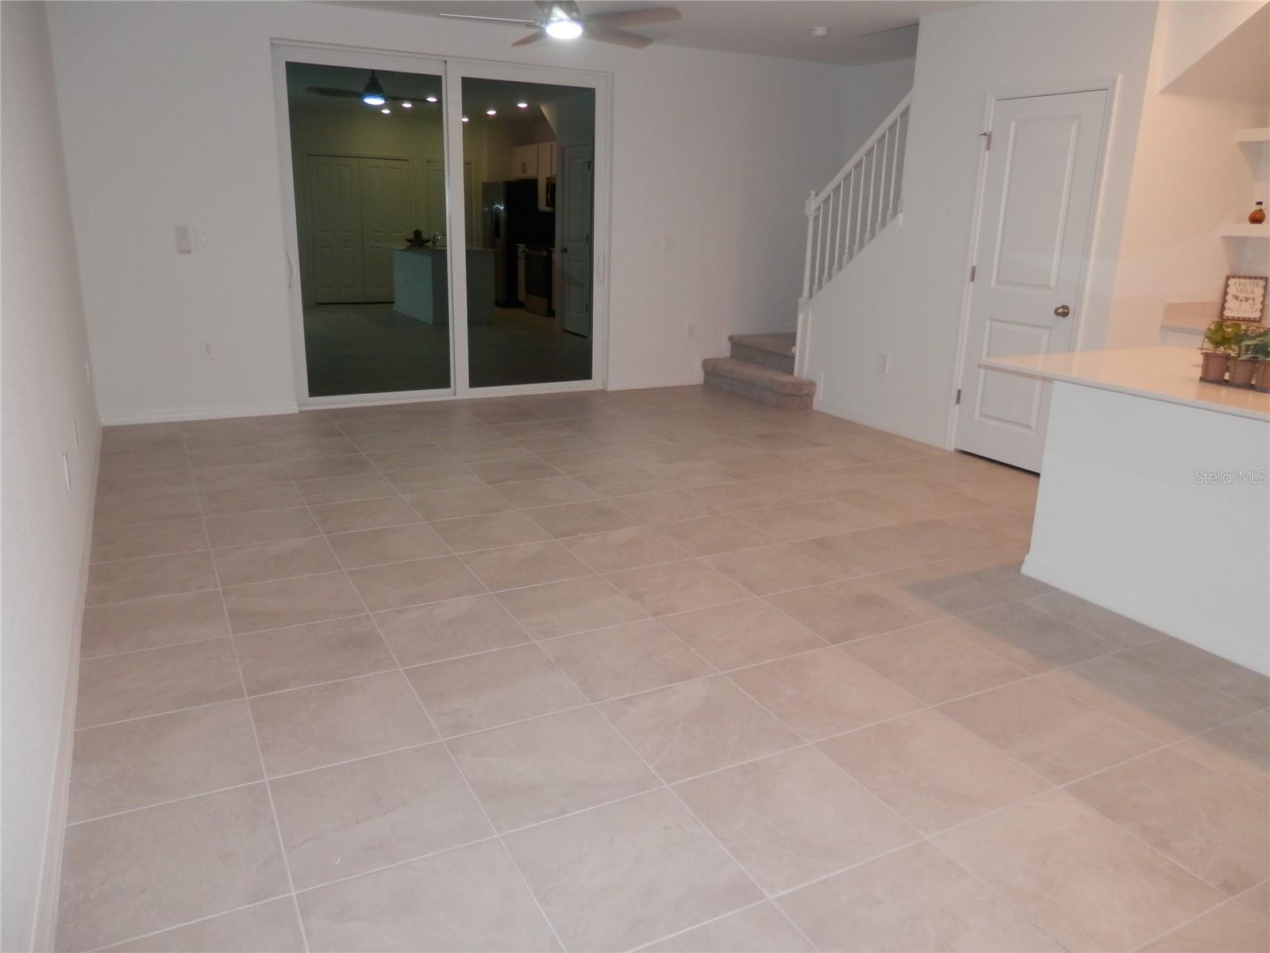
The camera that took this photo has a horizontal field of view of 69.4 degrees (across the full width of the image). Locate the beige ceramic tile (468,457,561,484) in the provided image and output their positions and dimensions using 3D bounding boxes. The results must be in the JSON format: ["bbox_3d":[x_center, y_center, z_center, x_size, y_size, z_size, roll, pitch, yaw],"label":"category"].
[{"bbox_3d":[-0.676,-0.028,5.142,0.453,0.012,0.448,-7,18,-27],"label":"beige ceramic tile"}]

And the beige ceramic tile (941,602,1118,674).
[{"bbox_3d":[1.393,0.573,3.278,0.453,0.010,0.447,-7,18,-27],"label":"beige ceramic tile"}]

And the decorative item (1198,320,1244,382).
[{"bbox_3d":[2.288,-0.485,3.558,0.110,0.230,0.115,-7,18,-27],"label":"decorative item"}]

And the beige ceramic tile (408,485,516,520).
[{"bbox_3d":[-0.869,0.138,4.552,0.449,0.010,0.449,-7,18,-27],"label":"beige ceramic tile"}]

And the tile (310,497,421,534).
[{"bbox_3d":[-1.272,0.186,4.346,0.449,0.010,0.449,-7,18,-27],"label":"tile"}]

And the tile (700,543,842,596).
[{"bbox_3d":[0.570,0.389,3.830,0.453,0.010,0.447,-7,18,-27],"label":"tile"}]

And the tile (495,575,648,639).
[{"bbox_3d":[-0.238,0.484,3.413,0.453,0.012,0.448,-7,18,-27],"label":"tile"}]

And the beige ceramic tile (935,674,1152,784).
[{"bbox_3d":[1.201,0.738,2.691,0.453,0.012,0.448,-7,18,-27],"label":"beige ceramic tile"}]

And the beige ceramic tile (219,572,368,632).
[{"bbox_3d":[-1.252,0.462,3.372,0.449,0.010,0.449,-7,18,-27],"label":"beige ceramic tile"}]

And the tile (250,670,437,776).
[{"bbox_3d":[-0.832,0.690,2.602,0.449,0.010,0.449,-7,18,-27],"label":"tile"}]

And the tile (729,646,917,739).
[{"bbox_3d":[0.587,0.669,2.862,0.453,0.012,0.448,-7,18,-27],"label":"tile"}]

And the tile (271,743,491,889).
[{"bbox_3d":[-0.627,0.809,2.236,0.452,0.010,0.452,-7,18,-27],"label":"tile"}]

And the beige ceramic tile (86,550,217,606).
[{"bbox_3d":[-1.877,0.394,3.572,0.452,0.010,0.452,-7,18,-27],"label":"beige ceramic tile"}]

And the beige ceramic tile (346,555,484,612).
[{"bbox_3d":[-0.860,0.417,3.600,0.452,0.010,0.452,-7,18,-27],"label":"beige ceramic tile"}]

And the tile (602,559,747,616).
[{"bbox_3d":[0.157,0.440,3.629,0.452,0.010,0.452,-7,18,-27],"label":"tile"}]

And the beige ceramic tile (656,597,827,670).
[{"bbox_3d":[0.369,0.555,3.243,0.452,0.010,0.452,-7,18,-27],"label":"beige ceramic tile"}]

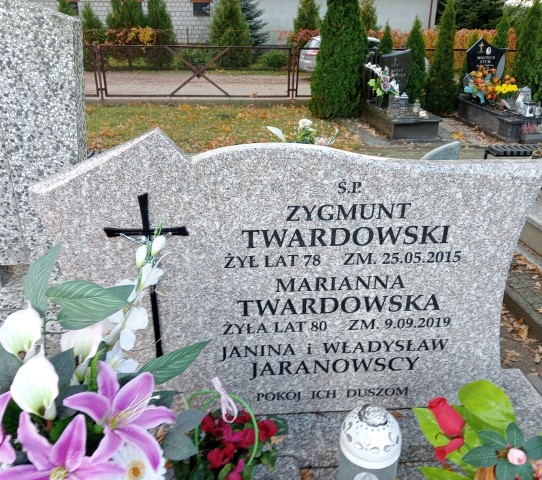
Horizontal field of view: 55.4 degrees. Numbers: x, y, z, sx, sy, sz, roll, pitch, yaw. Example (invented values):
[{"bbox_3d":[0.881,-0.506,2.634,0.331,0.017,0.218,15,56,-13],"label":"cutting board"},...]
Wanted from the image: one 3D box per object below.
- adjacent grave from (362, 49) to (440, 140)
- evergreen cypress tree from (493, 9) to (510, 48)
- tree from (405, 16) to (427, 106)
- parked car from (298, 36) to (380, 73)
[{"bbox_3d":[2.151,-2.480,8.625,0.790,1.202,1.810,-2,24,-7],"label":"adjacent grave"},{"bbox_3d":[4.425,-3.440,9.993,0.500,1.894,0.500,1,24,0],"label":"evergreen cypress tree"},{"bbox_3d":[2.737,-3.289,9.796,0.450,1.742,0.450,1,24,0],"label":"tree"},{"bbox_3d":[3.293,-6.606,18.764,4.200,1.460,1.740,-7,25,-16],"label":"parked car"}]

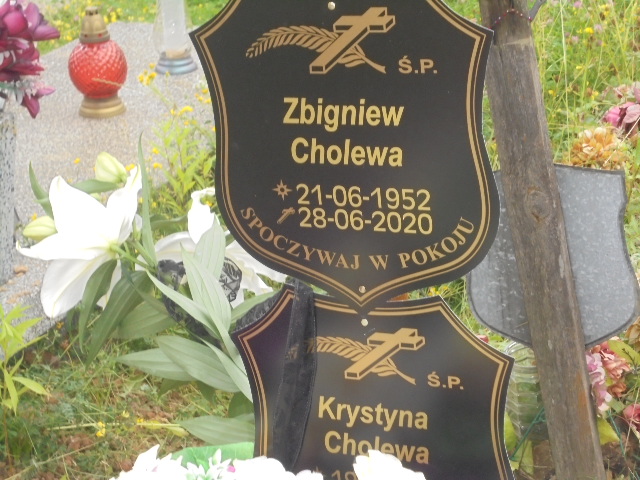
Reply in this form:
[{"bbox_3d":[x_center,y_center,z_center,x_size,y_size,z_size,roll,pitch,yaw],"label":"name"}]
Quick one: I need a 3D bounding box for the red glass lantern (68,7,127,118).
[{"bbox_3d":[-0.471,-0.380,3.250,0.123,0.226,0.123,-2,23,0],"label":"red glass lantern"}]

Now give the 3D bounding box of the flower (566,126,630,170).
[{"bbox_3d":[0.608,-0.193,3.350,0.138,0.105,0.130,-2,23,0],"label":"flower"}]

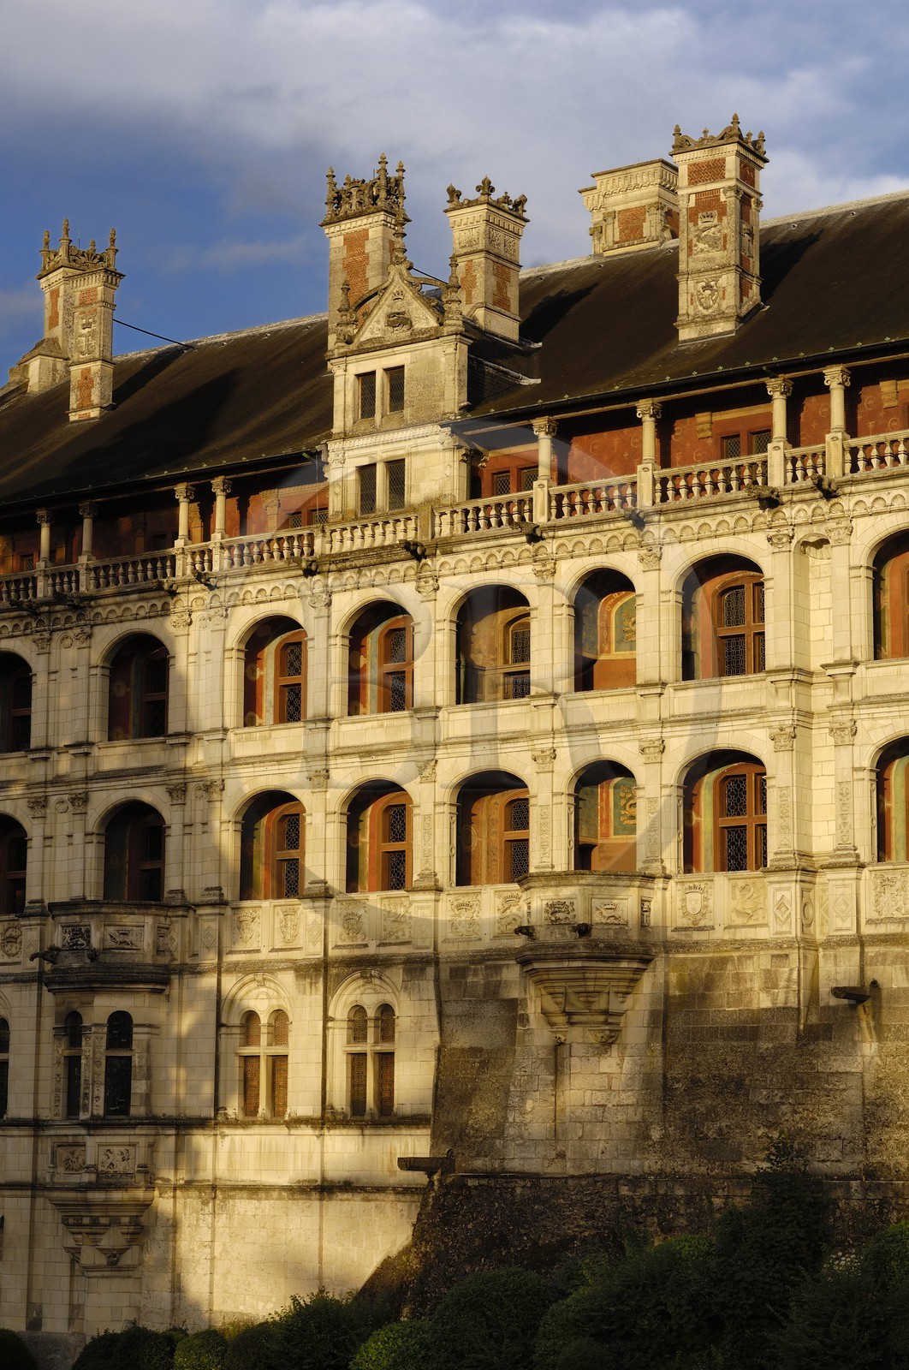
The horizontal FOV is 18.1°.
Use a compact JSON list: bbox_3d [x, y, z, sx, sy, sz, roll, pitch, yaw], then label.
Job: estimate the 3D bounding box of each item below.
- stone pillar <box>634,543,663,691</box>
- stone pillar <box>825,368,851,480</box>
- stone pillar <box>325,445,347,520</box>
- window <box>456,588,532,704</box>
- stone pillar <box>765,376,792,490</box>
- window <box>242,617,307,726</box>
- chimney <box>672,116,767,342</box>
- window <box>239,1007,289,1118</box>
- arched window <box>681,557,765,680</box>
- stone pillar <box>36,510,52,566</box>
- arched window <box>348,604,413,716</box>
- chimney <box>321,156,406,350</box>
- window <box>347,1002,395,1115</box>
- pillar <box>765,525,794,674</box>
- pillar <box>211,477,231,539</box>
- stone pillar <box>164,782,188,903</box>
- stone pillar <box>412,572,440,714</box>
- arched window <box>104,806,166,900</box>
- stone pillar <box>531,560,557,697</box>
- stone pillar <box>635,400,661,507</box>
[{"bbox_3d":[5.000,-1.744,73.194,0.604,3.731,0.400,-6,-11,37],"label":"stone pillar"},{"bbox_3d":[9.445,-6.489,70.268,0.450,2.741,0.450,-6,-11,37],"label":"stone pillar"},{"bbox_3d":[-3.370,-5.692,80.871,0.548,2.046,0.300,-6,-11,37],"label":"stone pillar"},{"bbox_3d":[1.123,-1.167,76.424,2.631,3.048,0.450,-6,-11,37],"label":"window"},{"bbox_3d":[7.977,-6.142,70.176,0.490,2.744,0.490,-6,-12,35],"label":"stone pillar"},{"bbox_3d":[-5.022,-0.347,80.551,2.557,3.127,0.400,-7,-12,36],"label":"window"},{"bbox_3d":[6.955,-11.707,74.629,2.000,5.836,1.750,-6,-12,35],"label":"chimney"},{"bbox_3d":[-5.296,10.504,79.307,1.580,3.040,0.300,-7,-12,35],"label":"window"},{"bbox_3d":[6.837,-1.794,72.051,2.544,3.052,0.450,-6,-11,37],"label":"arched window"},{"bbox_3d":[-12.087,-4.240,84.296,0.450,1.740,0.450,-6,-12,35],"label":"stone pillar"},{"bbox_3d":[-1.993,-0.659,78.347,2.463,3.100,0.400,-7,-12,36],"label":"arched window"},{"bbox_3d":[-2.618,-12.243,83.898,2.330,6.222,1.420,-6,-12,35],"label":"chimney"},{"bbox_3d":[-2.248,10.165,77.185,1.480,3.070,0.300,-7,-12,35],"label":"window"},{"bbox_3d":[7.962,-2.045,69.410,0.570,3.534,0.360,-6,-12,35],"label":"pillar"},{"bbox_3d":[-6.799,-5.146,83.076,0.390,1.759,0.390,-7,-12,35],"label":"pillar"},{"bbox_3d":[-8.043,4.585,82.240,0.600,3.410,0.320,-7,-12,35],"label":"stone pillar"},{"bbox_3d":[-0.798,-1.220,77.369,0.657,3.806,0.350,-7,-12,36],"label":"stone pillar"},{"bbox_3d":[-9.336,4.930,83.352,2.200,2.770,0.500,-7,-12,35],"label":"arched window"},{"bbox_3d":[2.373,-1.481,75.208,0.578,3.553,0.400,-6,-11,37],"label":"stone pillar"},{"bbox_3d":[4.993,-5.988,73.686,0.470,2.679,0.470,-6,-11,37],"label":"stone pillar"}]

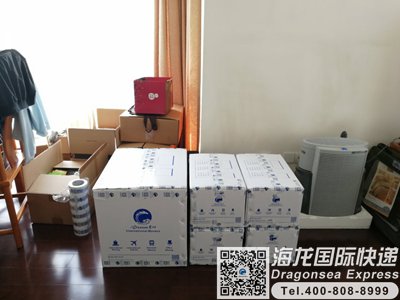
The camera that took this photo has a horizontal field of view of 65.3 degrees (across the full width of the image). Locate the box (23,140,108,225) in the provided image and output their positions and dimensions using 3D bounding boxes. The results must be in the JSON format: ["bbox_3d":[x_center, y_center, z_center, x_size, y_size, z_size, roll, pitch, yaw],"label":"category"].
[{"bbox_3d":[-0.966,0.221,2.364,0.392,0.447,0.552,1,20,3],"label":"box"}]

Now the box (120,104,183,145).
[{"bbox_3d":[-0.451,-0.240,3.078,0.555,0.253,0.371,2,21,6],"label":"box"}]

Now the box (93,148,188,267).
[{"bbox_3d":[-0.320,0.333,1.989,0.490,0.500,0.600,-1,20,-2],"label":"box"}]

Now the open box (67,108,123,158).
[{"bbox_3d":[-0.898,-0.056,3.029,0.412,0.502,0.703,0,20,1],"label":"open box"}]

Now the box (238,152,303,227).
[{"bbox_3d":[0.401,0.233,1.924,0.300,0.245,0.500,0,20,-1],"label":"box"}]

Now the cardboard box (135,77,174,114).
[{"bbox_3d":[-0.449,-0.537,3.068,0.298,0.311,0.278,3,21,8],"label":"cardboard box"}]

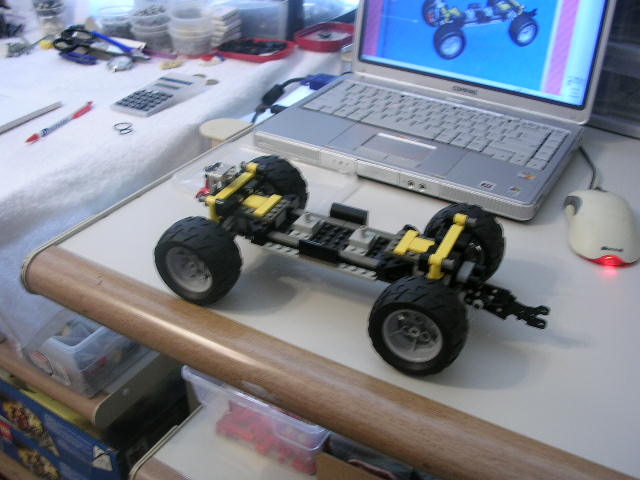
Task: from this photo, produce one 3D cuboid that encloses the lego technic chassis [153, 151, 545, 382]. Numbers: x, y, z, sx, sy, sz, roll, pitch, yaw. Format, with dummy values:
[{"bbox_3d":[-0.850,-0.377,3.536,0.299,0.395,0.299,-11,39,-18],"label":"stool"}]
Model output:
[{"bbox_3d":[0.031,0.010,0.577,0.312,0.083,0.161,16,34,19],"label":"lego technic chassis"}]

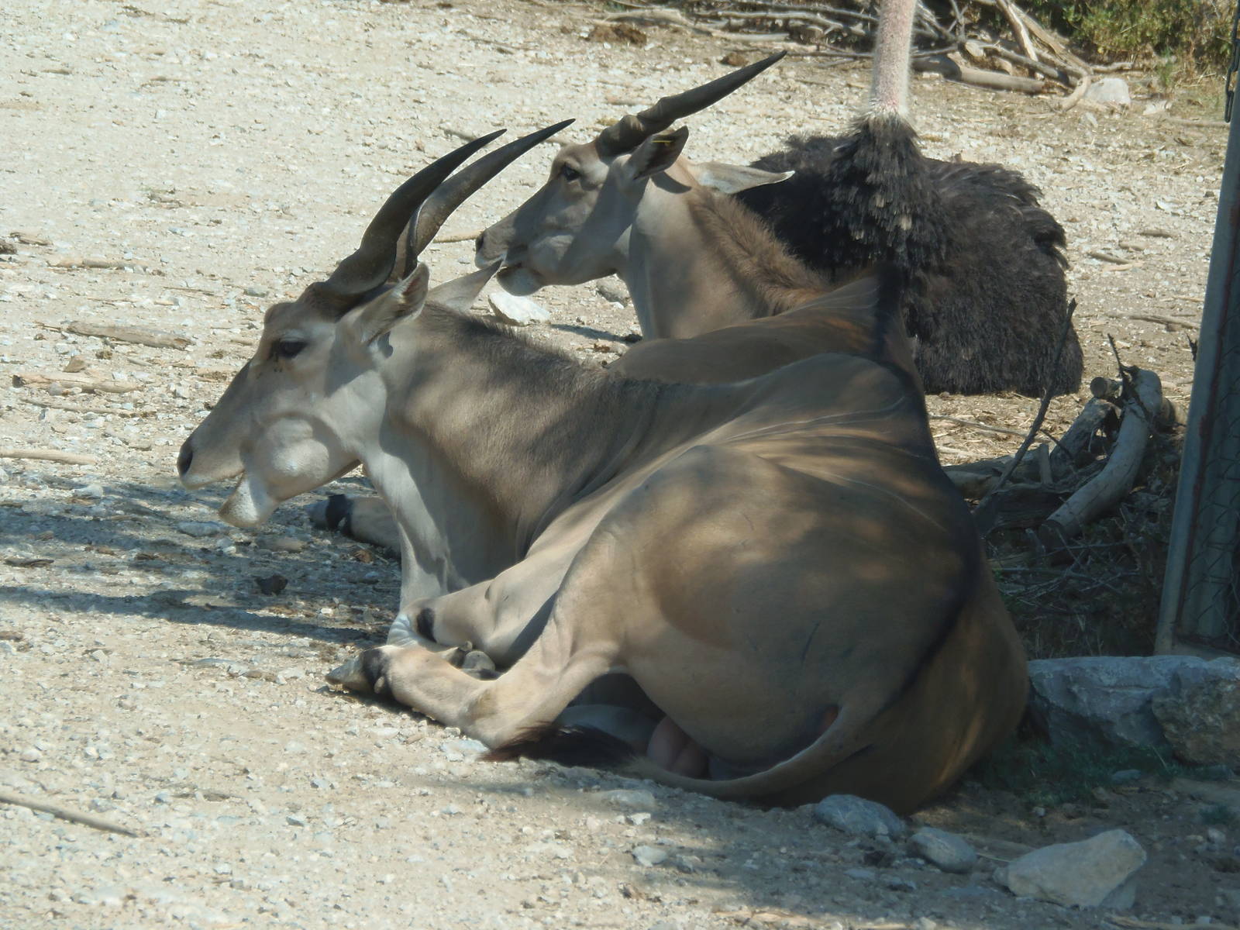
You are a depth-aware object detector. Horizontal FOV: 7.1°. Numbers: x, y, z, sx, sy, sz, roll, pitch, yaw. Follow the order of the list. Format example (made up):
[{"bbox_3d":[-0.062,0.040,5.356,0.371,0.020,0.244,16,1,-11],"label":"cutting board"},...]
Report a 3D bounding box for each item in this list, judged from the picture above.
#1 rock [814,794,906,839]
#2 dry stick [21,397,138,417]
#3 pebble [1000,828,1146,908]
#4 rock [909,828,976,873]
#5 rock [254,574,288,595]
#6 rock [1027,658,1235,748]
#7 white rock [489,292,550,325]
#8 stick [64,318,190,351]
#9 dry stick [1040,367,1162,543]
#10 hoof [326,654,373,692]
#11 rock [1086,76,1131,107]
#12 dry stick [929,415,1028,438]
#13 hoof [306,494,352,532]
[{"bbox_3d":[0.382,0.560,15.916,0.146,0.050,0.100,8,6,0],"label":"rock"},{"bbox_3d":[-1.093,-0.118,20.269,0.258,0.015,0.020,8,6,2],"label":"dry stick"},{"bbox_3d":[0.703,0.625,15.488,0.208,0.108,0.140,8,6,0],"label":"pebble"},{"bbox_3d":[0.506,0.605,15.670,0.106,0.050,0.078,8,6,0],"label":"rock"},{"bbox_3d":[-0.720,0.246,20.593,0.064,0.036,0.050,5,10,0],"label":"rock"},{"bbox_3d":[1.016,0.476,19.828,0.400,0.140,0.210,5,10,0],"label":"rock"},{"bbox_3d":[-0.236,-0.366,23.406,0.145,0.062,0.100,8,6,0],"label":"white rock"},{"bbox_3d":[-1.069,-0.281,21.699,0.278,0.030,0.036,9,6,4],"label":"stick"},{"bbox_3d":[1.082,-0.027,22.400,0.110,0.100,0.680,9,31,19],"label":"dry stick"},{"bbox_3d":[-0.532,0.409,19.696,0.090,0.060,0.075,6,10,8],"label":"hoof"},{"bbox_3d":[1.647,-1.257,33.723,0.150,0.095,0.110,8,6,0],"label":"rock"},{"bbox_3d":[0.833,-0.089,23.321,0.280,0.014,0.020,12,12,33],"label":"dry stick"},{"bbox_3d":[-0.620,0.102,21.369,0.095,0.066,0.075,8,11,19],"label":"hoof"}]

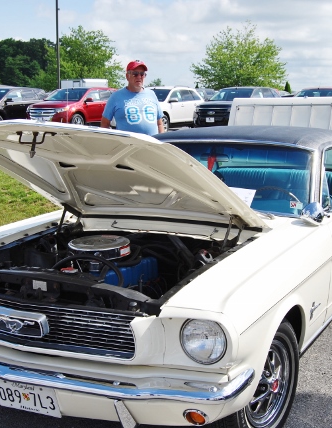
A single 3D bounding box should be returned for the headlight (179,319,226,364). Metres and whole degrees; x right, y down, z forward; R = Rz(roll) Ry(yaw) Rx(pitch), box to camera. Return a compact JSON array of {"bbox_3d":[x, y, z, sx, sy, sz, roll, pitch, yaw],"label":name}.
[{"bbox_3d":[0.140,0.458,2.502,0.172,0.172,0.100,5,10,27],"label":"headlight"}]

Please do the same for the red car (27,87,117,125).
[{"bbox_3d":[-3.073,-3.884,25.945,1.940,1.700,4.680,6,11,33],"label":"red car"}]

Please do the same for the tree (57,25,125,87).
[{"bbox_3d":[-6.165,-11.542,55.572,5.940,6.890,5.940,0,10,0],"label":"tree"}]

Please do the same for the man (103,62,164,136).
[{"bbox_3d":[-0.300,-0.565,6.647,0.580,1.770,0.360,-5,10,-24],"label":"man"}]

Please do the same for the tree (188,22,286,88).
[{"bbox_3d":[5.593,-11.324,53.582,7.410,7.010,7.410,0,10,0],"label":"tree"}]

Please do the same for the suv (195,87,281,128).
[{"bbox_3d":[2.862,-3.798,25.390,1.940,1.700,4.680,6,11,34],"label":"suv"}]

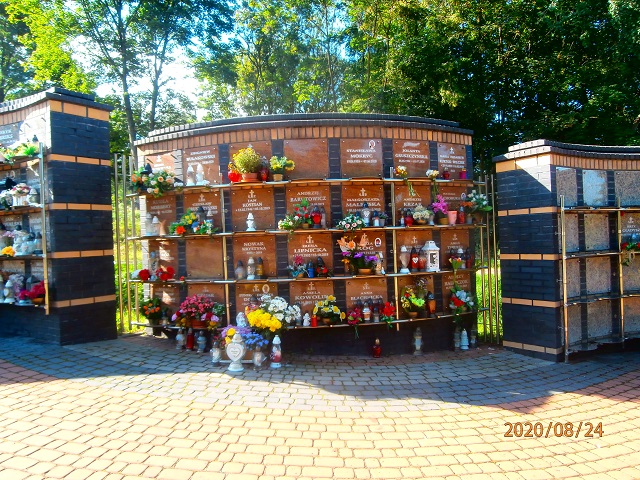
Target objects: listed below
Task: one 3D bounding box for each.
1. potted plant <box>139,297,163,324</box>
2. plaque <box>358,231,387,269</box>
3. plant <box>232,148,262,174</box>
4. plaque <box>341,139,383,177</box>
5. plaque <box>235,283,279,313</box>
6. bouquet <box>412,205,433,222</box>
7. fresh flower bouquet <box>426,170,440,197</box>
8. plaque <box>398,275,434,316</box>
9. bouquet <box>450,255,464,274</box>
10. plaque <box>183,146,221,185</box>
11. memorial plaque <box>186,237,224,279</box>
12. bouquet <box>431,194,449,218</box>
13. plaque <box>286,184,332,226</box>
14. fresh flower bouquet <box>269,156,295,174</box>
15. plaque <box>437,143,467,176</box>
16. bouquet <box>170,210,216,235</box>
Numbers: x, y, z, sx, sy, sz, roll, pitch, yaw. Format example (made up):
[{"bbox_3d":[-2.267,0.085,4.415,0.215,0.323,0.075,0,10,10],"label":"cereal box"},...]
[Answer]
[{"bbox_3d":[-2.016,0.832,5.496,0.240,0.290,0.220,-2,0,32],"label":"potted plant"},{"bbox_3d":[0.520,0.129,5.221,0.490,0.430,0.025,-2,0,-12],"label":"plaque"},{"bbox_3d":[-0.805,-0.829,5.061,0.312,0.359,0.289,-2,0,9],"label":"plant"},{"bbox_3d":[0.485,-0.936,5.271,0.490,0.440,0.030,-2,0,-11],"label":"plaque"},{"bbox_3d":[-0.701,0.703,5.114,0.480,0.445,0.030,-2,0,9],"label":"plaque"},{"bbox_3d":[1.192,-0.308,5.375,0.200,0.190,0.190,-2,0,0],"label":"bouquet"},{"bbox_3d":[1.307,-0.649,5.334,0.134,0.345,0.130,-2,0,-25],"label":"fresh flower bouquet"},{"bbox_3d":[1.118,0.644,5.347,0.482,0.455,0.030,-2,0,-22],"label":"plaque"},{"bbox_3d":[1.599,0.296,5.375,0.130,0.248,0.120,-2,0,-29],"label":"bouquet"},{"bbox_3d":[-1.354,-0.842,5.309,0.482,0.455,0.030,-2,0,20],"label":"plaque"},{"bbox_3d":[-1.353,0.214,5.396,0.490,0.450,0.030,-2,0,19],"label":"memorial plaque"},{"bbox_3d":[1.381,-0.376,5.343,0.190,0.270,0.160,-2,0,-27],"label":"bouquet"},{"bbox_3d":[-0.123,-0.368,5.067,0.480,0.445,0.030,-2,0,-1],"label":"plaque"},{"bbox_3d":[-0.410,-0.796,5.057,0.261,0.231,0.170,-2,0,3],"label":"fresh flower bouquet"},{"bbox_3d":[1.657,-0.982,5.828,0.500,0.471,0.030,-2,0,-32],"label":"plaque"},{"bbox_3d":[-1.436,-0.205,5.266,0.516,0.301,0.200,-2,0,20],"label":"bouquet"}]

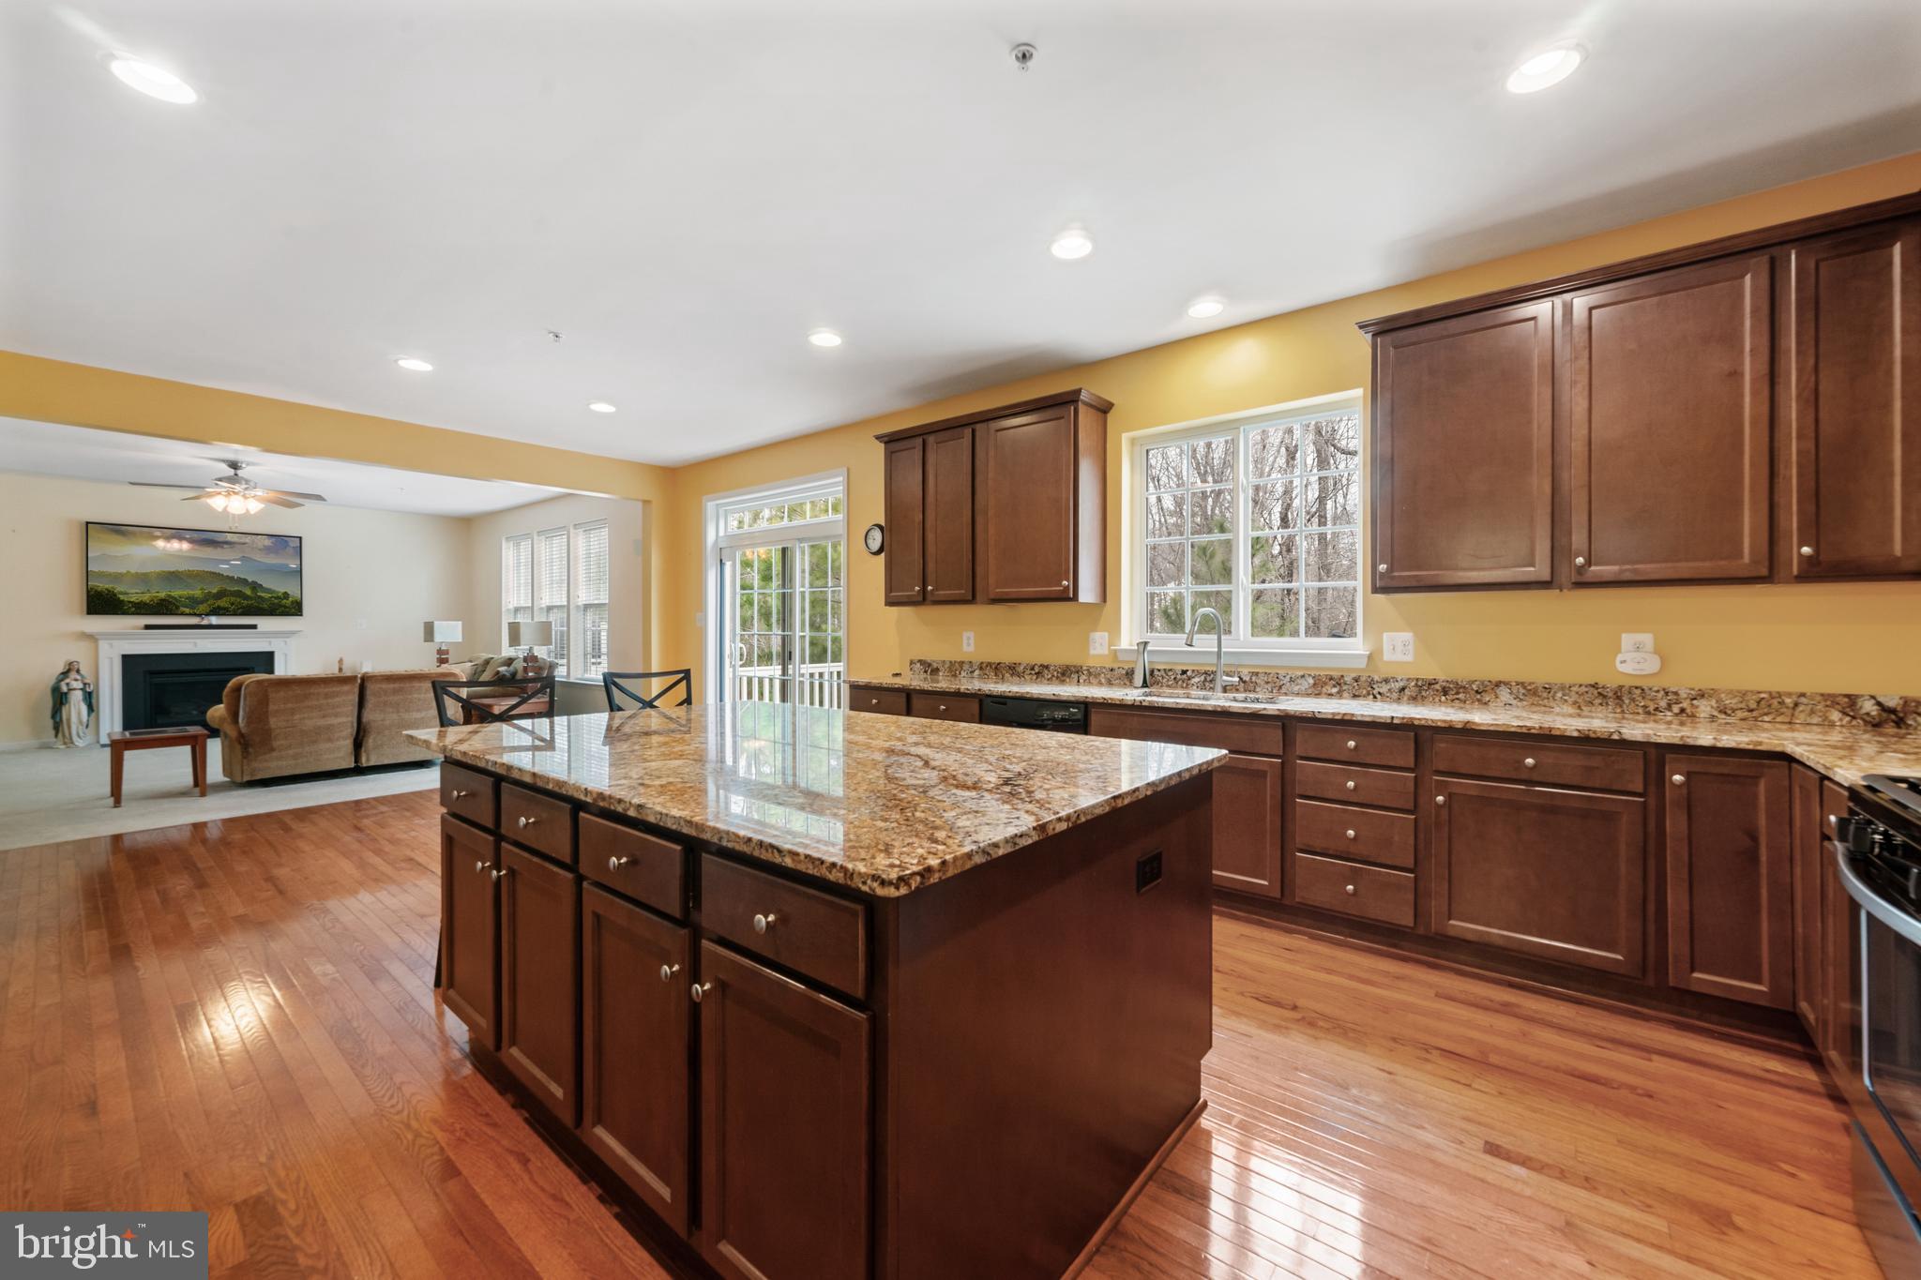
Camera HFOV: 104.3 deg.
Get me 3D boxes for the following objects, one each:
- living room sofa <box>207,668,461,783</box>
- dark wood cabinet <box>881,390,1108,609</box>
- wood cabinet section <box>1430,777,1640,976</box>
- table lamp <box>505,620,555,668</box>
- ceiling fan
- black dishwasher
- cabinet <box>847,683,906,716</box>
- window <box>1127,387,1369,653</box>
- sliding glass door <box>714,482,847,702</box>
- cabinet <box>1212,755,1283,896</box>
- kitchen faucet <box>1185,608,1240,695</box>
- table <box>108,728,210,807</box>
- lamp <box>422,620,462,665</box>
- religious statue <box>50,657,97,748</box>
[{"bbox_3d":[-5.578,0.704,6.799,0.950,0.835,1.770,1,1,40],"label":"living room sofa"},{"bbox_3d":[0.153,-0.757,4.471,1.515,1.094,0.340,1,1,40],"label":"dark wood cabinet"},{"bbox_3d":[2.039,0.765,2.649,0.557,0.555,0.500,1,1,40],"label":"wood cabinet section"},{"bbox_3d":[-4.412,0.203,7.656,0.330,0.790,0.310,1,1,39],"label":"table lamp"},{"bbox_3d":[-6.473,-1.351,6.679,1.300,0.490,1.300,1,1,40],"label":"ceiling fan"},{"bbox_3d":[0.529,0.725,3.965,0.610,0.850,0.600,1,1,40],"label":"black dishwasher"},{"bbox_3d":[-0.294,0.723,4.712,0.510,0.880,0.620,1,1,39],"label":"cabinet"},{"bbox_3d":[1.373,-0.522,3.737,1.175,1.190,0.120,1,1,40],"label":"window"},{"bbox_3d":[-1.540,-0.036,6.202,1.800,2.360,0.130,1,1,39],"label":"sliding glass door"},{"bbox_3d":[1.265,0.751,3.291,0.425,0.560,0.500,1,1,40],"label":"cabinet"},{"bbox_3d":[1.189,0.054,3.523,0.260,0.420,0.130,-1,1,-42],"label":"kitchen faucet"},{"bbox_3d":[-5.815,0.906,5.418,0.570,0.460,0.490,1,1,39],"label":"table"},{"bbox_3d":[-6.547,0.174,9.469,0.330,0.790,0.310,1,1,39],"label":"lamp"},{"bbox_3d":[-8.972,0.648,7.551,0.230,0.880,0.270,0,1,27],"label":"religious statue"}]

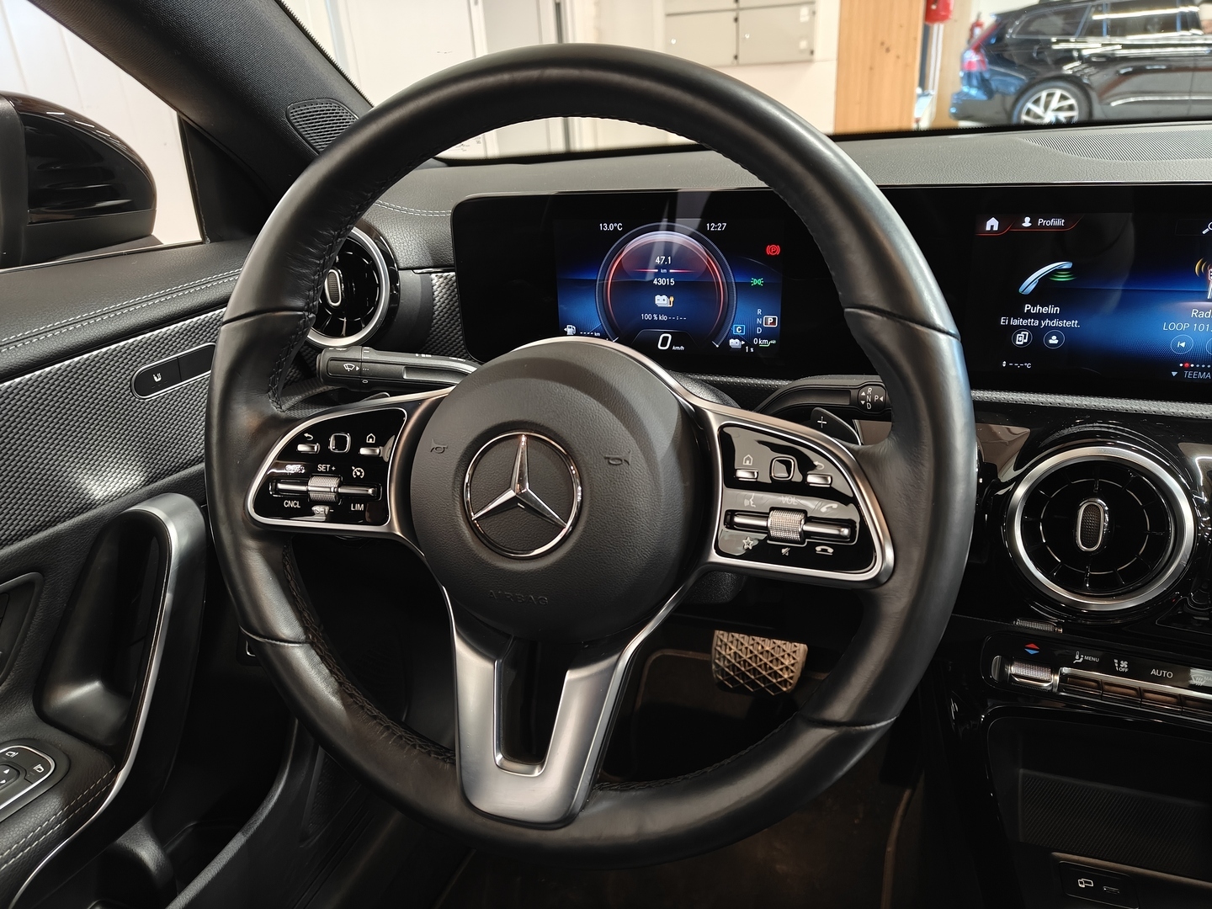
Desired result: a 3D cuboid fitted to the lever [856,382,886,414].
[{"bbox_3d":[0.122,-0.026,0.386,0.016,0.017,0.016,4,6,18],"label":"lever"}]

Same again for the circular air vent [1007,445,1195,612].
[{"bbox_3d":[0.284,0.041,0.488,0.095,0.095,0.030,4,-2,18],"label":"circular air vent"}]

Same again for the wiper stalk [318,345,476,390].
[{"bbox_3d":[-0.103,-0.046,0.457,0.112,0.025,0.027,4,6,18],"label":"wiper stalk"}]

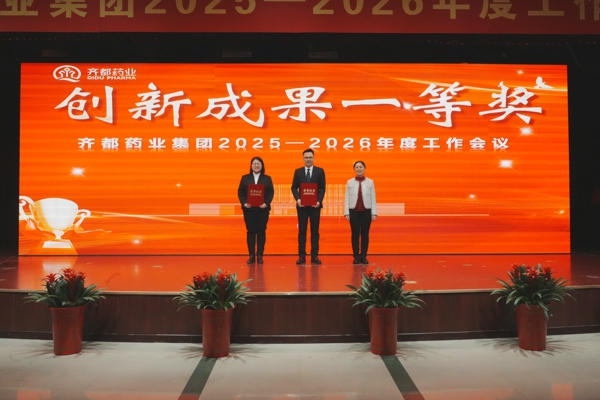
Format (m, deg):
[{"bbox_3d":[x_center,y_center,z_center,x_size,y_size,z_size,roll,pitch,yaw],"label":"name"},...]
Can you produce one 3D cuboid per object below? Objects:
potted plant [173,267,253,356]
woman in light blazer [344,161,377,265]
[{"bbox_3d":[-0.832,1.079,4.840,0.765,0.820,0.750,0,0,-1],"label":"potted plant"},{"bbox_3d":[0.940,0.192,7.680,0.510,1.567,0.290,0,0,-1],"label":"woman in light blazer"}]

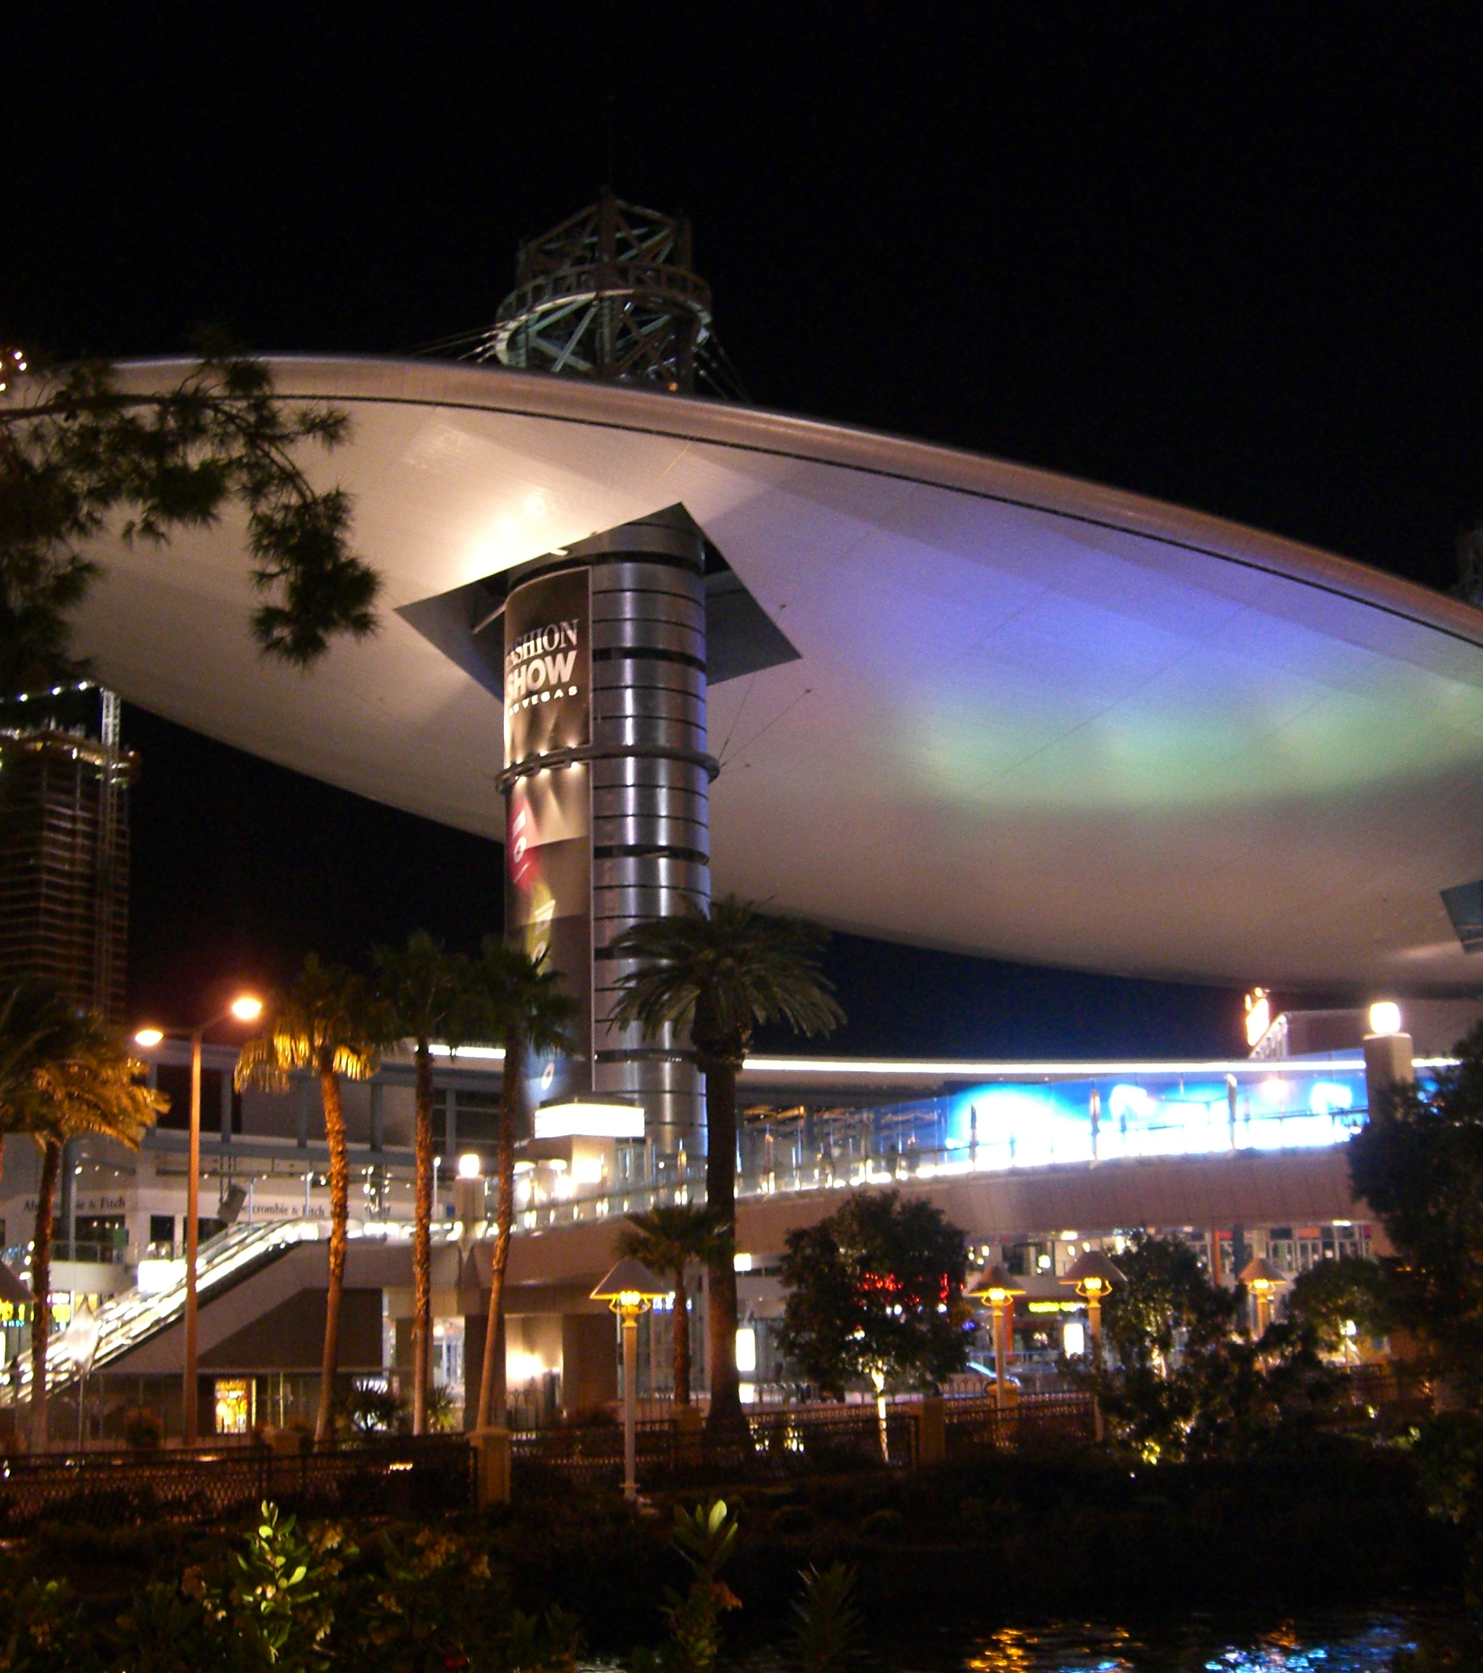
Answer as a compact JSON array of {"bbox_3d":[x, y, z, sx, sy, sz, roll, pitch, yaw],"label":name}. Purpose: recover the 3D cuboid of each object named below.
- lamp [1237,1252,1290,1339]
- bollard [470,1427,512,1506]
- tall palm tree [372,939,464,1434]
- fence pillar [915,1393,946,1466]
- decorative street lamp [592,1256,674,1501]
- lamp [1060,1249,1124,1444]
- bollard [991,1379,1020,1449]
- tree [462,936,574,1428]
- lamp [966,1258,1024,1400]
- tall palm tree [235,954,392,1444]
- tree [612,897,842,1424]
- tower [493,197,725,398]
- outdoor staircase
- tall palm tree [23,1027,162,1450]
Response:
[{"bbox_3d":[11.865,11.144,55.669,1.150,3.183,1.150,-1,-11,0],"label":"lamp"},{"bbox_3d":[-3.652,9.134,35.511,0.500,1.177,0.500,8,-14,-37],"label":"bollard"},{"bbox_3d":[-7.749,8.346,59.018,2.400,12.176,2.400,-1,-11,0],"label":"tall palm tree"},{"bbox_3d":[3.235,10.098,41.708,0.480,1.227,0.480,8,-14,-37],"label":"fence pillar"},{"bbox_3d":[-1.845,9.051,40.939,1.280,4.000,1.280,-1,-10,-3],"label":"decorative street lamp"},{"bbox_3d":[7.233,10.472,49.944,1.280,4.000,1.280,-3,-10,8],"label":"lamp"},{"bbox_3d":[6.219,13.549,57.772,0.530,1.450,0.530,7,-13,-39],"label":"bollard"},{"bbox_3d":[-5.828,9.053,63.704,2.900,12.442,2.900,0,-10,-5],"label":"tree"},{"bbox_3d":[5.981,11.940,56.595,1.280,4.000,1.280,-2,-10,6],"label":"lamp"},{"bbox_3d":[-10.411,8.833,59.835,3.800,11.653,3.800,0,-10,-10],"label":"tall palm tree"},{"bbox_3d":[-0.461,8.112,61.608,5.900,13.394,5.900,-1,-11,0],"label":"tree"},{"bbox_3d":[-7.037,-25.285,126.302,11.000,11.600,11.000,-1,-11,0],"label":"tower"},{"bbox_3d":[-23.046,19.022,98.577,12.300,7.168,5.000,3,-12,-20],"label":"outdoor staircase"},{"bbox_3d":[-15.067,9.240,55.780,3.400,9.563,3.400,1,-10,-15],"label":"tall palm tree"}]

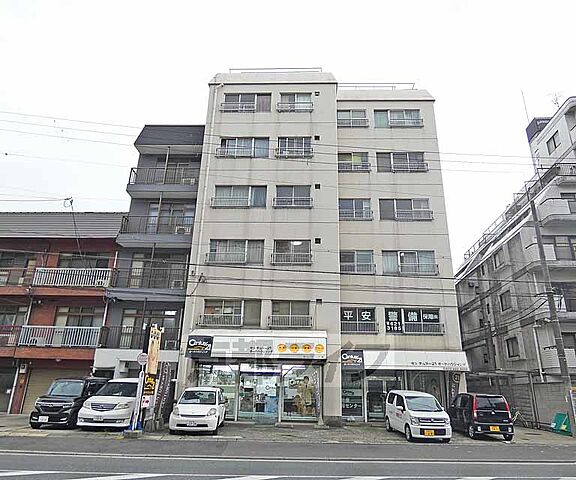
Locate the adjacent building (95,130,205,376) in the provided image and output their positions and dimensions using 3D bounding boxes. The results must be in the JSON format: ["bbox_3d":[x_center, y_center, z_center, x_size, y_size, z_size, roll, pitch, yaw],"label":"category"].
[{"bbox_3d":[-6.951,1.731,23.805,4.111,16.513,8.000,0,-20,2],"label":"adjacent building"}]

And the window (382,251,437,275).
[{"bbox_3d":[6.532,1.217,20.635,2.812,1.336,0.150,0,-19,2],"label":"window"}]

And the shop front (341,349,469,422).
[{"bbox_3d":[5.527,6.960,18.142,5.919,3.321,1.050,0,-20,2],"label":"shop front"}]

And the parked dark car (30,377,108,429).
[{"bbox_3d":[-8.761,6.534,15.443,1.475,1.790,3.395,3,-20,-5],"label":"parked dark car"}]

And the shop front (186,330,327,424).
[{"bbox_3d":[-1.413,6.074,16.993,6.250,3.964,0.900,0,-20,2],"label":"shop front"}]

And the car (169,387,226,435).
[{"bbox_3d":[-3.385,6.529,14.757,1.665,1.535,3.600,2,-20,-4],"label":"car"}]

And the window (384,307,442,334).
[{"bbox_3d":[5.902,3.812,17.902,2.650,1.228,0.200,1,-18,2],"label":"window"}]

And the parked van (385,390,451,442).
[{"bbox_3d":[4.805,6.429,14.200,1.475,1.650,3.395,1,-20,-1],"label":"parked van"}]

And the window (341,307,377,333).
[{"bbox_3d":[3.639,4.154,19.732,1.870,1.318,0.150,0,-19,2],"label":"window"}]

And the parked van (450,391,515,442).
[{"bbox_3d":[7.652,7.051,15.553,1.475,1.630,3.395,0,-19,4],"label":"parked van"}]

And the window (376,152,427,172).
[{"bbox_3d":[6.101,-4.168,20.468,2.604,1.227,0.200,1,-18,2],"label":"window"}]

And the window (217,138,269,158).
[{"bbox_3d":[-2.502,-5.213,21.551,2.842,1.355,0.150,0,-19,2],"label":"window"}]

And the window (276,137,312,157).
[{"bbox_3d":[0.369,-5.200,21.216,2.042,1.336,0.280,0,-20,2],"label":"window"}]

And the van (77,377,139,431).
[{"bbox_3d":[-6.914,7.056,16.711,1.820,1.790,4.800,1,-19,0],"label":"van"}]

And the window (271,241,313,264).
[{"bbox_3d":[0.210,0.594,17.854,1.830,1.234,0.200,1,-18,2],"label":"window"}]

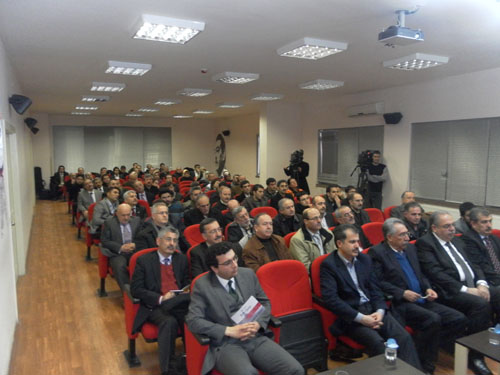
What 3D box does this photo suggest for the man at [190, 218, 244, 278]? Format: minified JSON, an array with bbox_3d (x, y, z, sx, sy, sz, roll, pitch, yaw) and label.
[{"bbox_3d":[-0.237,0.933,3.851,0.530,1.255,0.800,-3,6,-27],"label":"man"}]

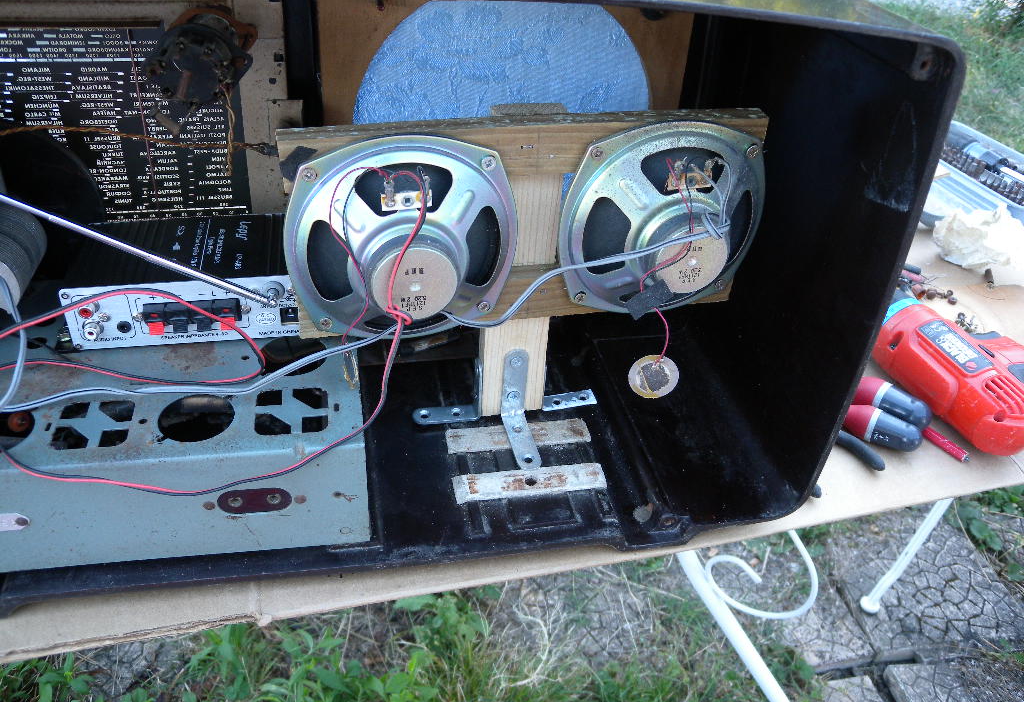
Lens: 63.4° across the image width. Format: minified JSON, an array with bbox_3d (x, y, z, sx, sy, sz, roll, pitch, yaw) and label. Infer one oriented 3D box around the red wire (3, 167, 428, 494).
[{"bbox_3d":[-0.148,-0.014,0.392,0.226,0.128,0.103,-6,38,-12],"label":"red wire"}]

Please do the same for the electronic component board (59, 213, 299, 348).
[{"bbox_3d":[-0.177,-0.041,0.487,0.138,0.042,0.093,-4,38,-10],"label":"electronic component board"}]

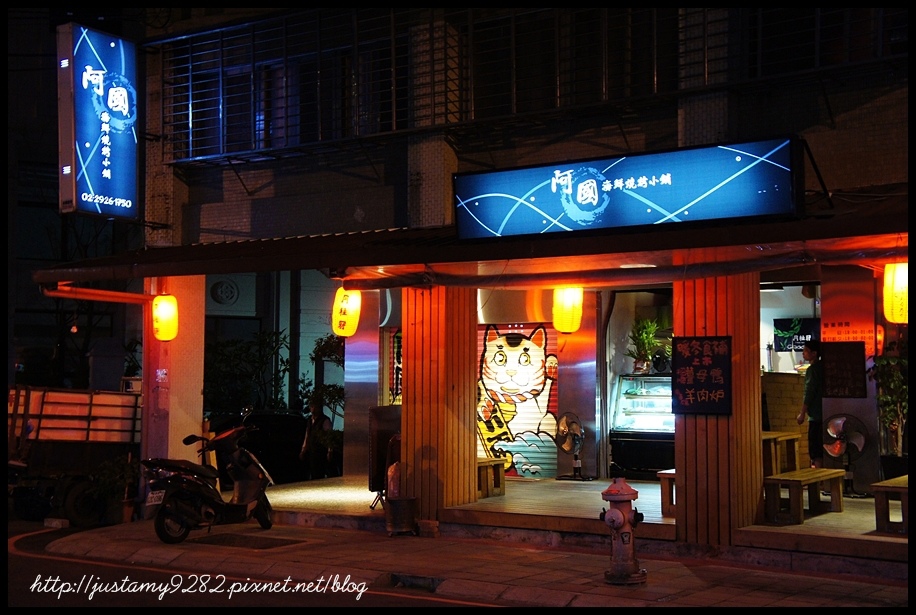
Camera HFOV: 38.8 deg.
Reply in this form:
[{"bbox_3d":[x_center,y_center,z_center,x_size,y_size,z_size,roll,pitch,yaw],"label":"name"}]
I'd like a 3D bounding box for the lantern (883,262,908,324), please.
[{"bbox_3d":[2.984,-0.105,8.792,0.240,0.450,0.240,-2,-4,35],"label":"lantern"}]

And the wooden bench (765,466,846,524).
[{"bbox_3d":[3.085,1.662,11.514,0.315,0.375,1.250,-2,-3,32],"label":"wooden bench"}]

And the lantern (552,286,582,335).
[{"bbox_3d":[0.867,-0.011,10.272,0.240,0.450,0.240,0,-3,0],"label":"lantern"}]

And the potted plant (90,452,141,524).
[{"bbox_3d":[-3.672,1.927,14.040,0.500,0.750,0.500,0,-3,0],"label":"potted plant"}]

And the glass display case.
[{"bbox_3d":[2.580,1.467,15.793,1.300,1.210,0.720,-2,-4,35],"label":"glass display case"}]

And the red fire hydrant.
[{"bbox_3d":[1.243,1.660,9.854,0.330,0.810,0.330,-2,-3,29],"label":"red fire hydrant"}]

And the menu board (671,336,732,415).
[{"bbox_3d":[2.017,0.563,10.757,0.530,0.640,0.030,-2,-4,34],"label":"menu board"}]

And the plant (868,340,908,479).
[{"bbox_3d":[4.692,1.167,13.861,0.650,1.600,0.650,-2,-4,34],"label":"plant"}]

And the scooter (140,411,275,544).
[{"bbox_3d":[-2.388,1.619,12.688,0.710,1.190,1.820,-2,-4,35],"label":"scooter"}]

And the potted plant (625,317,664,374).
[{"bbox_3d":[2.249,0.459,15.722,0.460,0.690,0.460,0,-3,0],"label":"potted plant"}]

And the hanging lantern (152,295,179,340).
[{"bbox_3d":[-2.992,0.105,13.300,0.268,0.475,0.268,0,-3,0],"label":"hanging lantern"}]

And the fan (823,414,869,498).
[{"bbox_3d":[4.056,1.543,13.601,0.470,0.820,0.400,-2,-4,35],"label":"fan"}]

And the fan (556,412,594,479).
[{"bbox_3d":[1.414,1.656,15.607,0.430,0.800,0.490,2,-4,-36],"label":"fan"}]

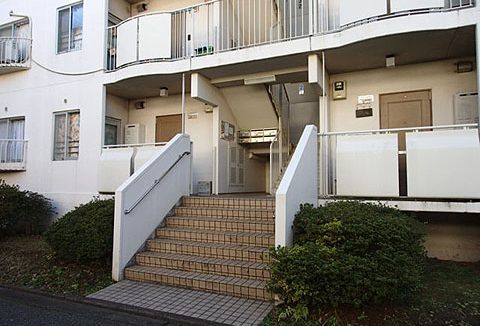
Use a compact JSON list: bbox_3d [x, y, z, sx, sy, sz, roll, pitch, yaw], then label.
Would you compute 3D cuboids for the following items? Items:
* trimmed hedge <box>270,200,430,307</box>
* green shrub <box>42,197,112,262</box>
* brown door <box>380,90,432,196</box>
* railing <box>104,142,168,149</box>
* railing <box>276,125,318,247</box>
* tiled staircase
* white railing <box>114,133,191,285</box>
[{"bbox_3d":[1.361,1.107,4.343,1.680,1.228,1.365,-2,-3,25],"label":"trimmed hedge"},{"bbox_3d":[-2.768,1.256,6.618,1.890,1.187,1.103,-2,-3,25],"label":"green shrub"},{"bbox_3d":[3.167,-0.362,6.615,0.890,2.006,0.073,-2,-3,25],"label":"brown door"},{"bbox_3d":[-2.238,-0.397,7.462,1.911,0.063,0.063,-2,-3,25],"label":"railing"},{"bbox_3d":[0.885,0.553,5.079,0.131,2.415,1.848,-2,-3,25],"label":"railing"},{"bbox_3d":[-0.315,1.194,5.564,2.431,1.190,1.659,-2,-3,25],"label":"tiled staircase"},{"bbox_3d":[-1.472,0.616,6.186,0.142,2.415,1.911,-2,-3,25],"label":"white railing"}]

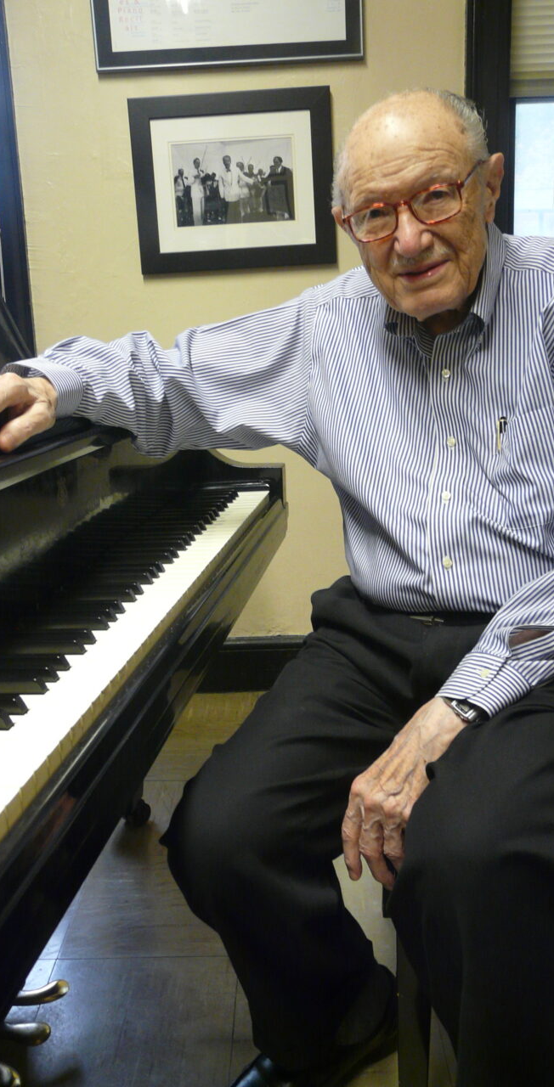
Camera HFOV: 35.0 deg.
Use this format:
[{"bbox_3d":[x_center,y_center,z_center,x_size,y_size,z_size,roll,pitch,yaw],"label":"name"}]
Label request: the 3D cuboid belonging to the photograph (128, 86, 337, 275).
[{"bbox_3d":[-0.109,-0.930,2.271,0.510,0.425,0.025,-3,13,0],"label":"photograph"}]

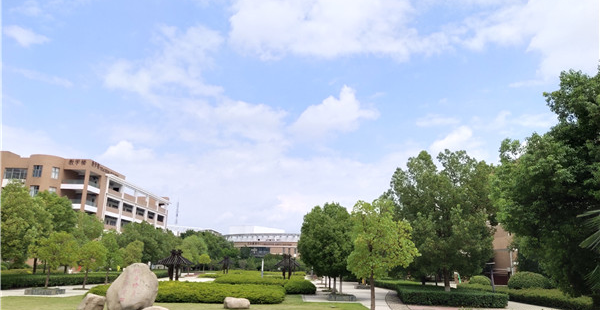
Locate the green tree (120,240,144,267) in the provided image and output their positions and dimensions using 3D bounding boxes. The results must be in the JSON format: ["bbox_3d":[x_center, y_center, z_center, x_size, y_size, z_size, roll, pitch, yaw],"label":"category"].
[{"bbox_3d":[-16.486,10.432,42.645,2.356,3.955,2.356,1,-15,0],"label":"green tree"}]

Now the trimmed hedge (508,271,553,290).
[{"bbox_3d":[13.838,7.784,25.960,2.352,1.673,2.352,-6,-16,27],"label":"trimmed hedge"}]

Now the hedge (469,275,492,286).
[{"bbox_3d":[14.812,10.646,35.557,1.974,1.463,1.974,1,-15,0],"label":"hedge"}]

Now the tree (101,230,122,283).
[{"bbox_3d":[-15.750,8.516,35.915,2.066,4.285,2.066,1,-15,0],"label":"tree"}]

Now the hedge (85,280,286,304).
[{"bbox_3d":[-6.231,7.149,22.690,10.900,0.680,5.600,1,-15,0],"label":"hedge"}]

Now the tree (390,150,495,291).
[{"bbox_3d":[8.013,3.869,24.366,5.858,8.563,5.858,1,-15,0],"label":"tree"}]

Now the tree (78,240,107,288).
[{"bbox_3d":[-12.495,6.610,26.089,1.529,2.864,1.529,8,-16,-24],"label":"tree"}]

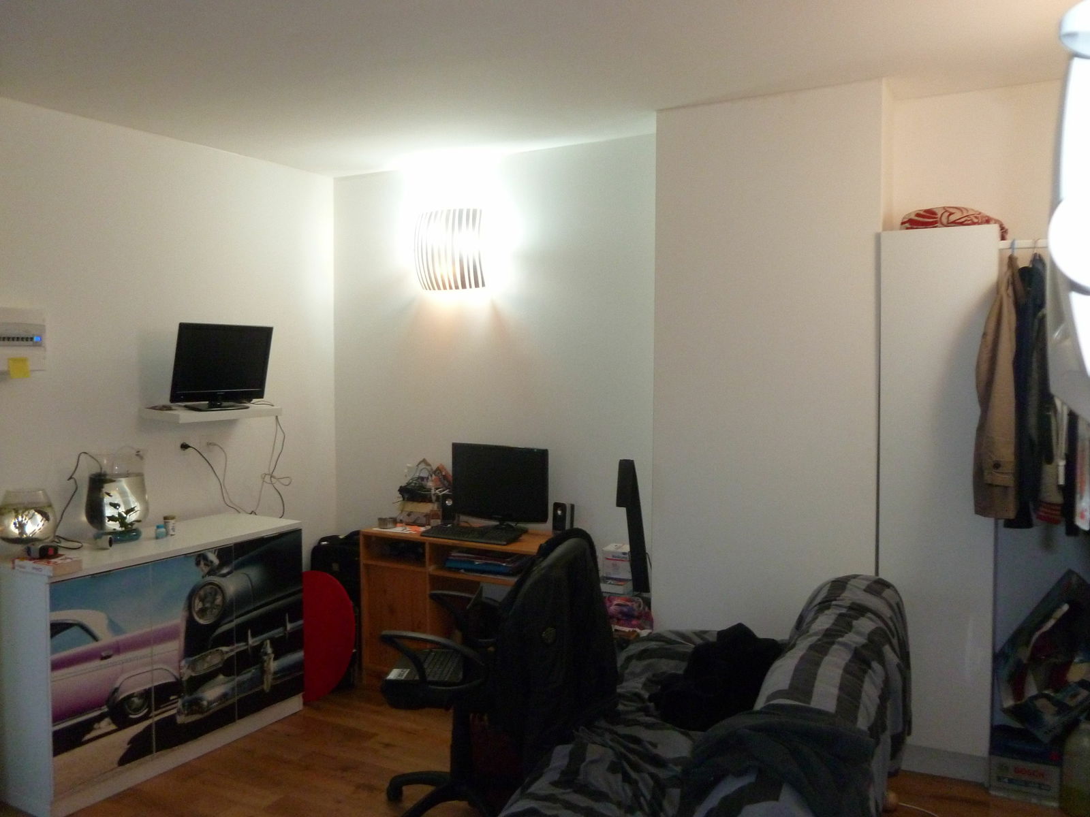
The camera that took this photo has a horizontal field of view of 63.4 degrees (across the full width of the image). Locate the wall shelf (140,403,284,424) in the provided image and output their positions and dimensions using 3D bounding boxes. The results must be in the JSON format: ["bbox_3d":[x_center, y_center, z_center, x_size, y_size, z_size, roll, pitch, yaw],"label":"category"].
[{"bbox_3d":[-1.456,0.027,3.876,0.259,0.038,0.544,2,3,31],"label":"wall shelf"}]

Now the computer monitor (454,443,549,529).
[{"bbox_3d":[-0.202,0.367,4.075,0.535,0.396,0.198,2,3,34],"label":"computer monitor"}]

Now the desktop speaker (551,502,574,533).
[{"bbox_3d":[0.090,0.495,4.027,0.069,0.143,0.084,2,3,31],"label":"desktop speaker"}]

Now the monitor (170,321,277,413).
[{"bbox_3d":[-1.411,-0.179,3.885,0.188,0.376,0.525,1,3,27],"label":"monitor"}]

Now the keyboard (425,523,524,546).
[{"bbox_3d":[-0.321,0.555,3.924,0.446,0.030,0.178,2,3,31],"label":"keyboard"}]

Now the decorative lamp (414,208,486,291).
[{"bbox_3d":[-0.448,-0.765,4.239,0.351,0.366,0.129,2,3,31],"label":"decorative lamp"}]

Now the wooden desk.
[{"bbox_3d":[-0.306,0.933,4.032,0.990,0.731,0.470,2,3,31],"label":"wooden desk"}]

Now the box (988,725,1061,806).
[{"bbox_3d":[1.685,1.252,3.090,0.210,0.176,0.174,1,3,29],"label":"box"}]

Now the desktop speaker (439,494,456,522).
[{"bbox_3d":[-0.442,0.485,4.272,0.069,0.143,0.084,2,3,31],"label":"desktop speaker"}]

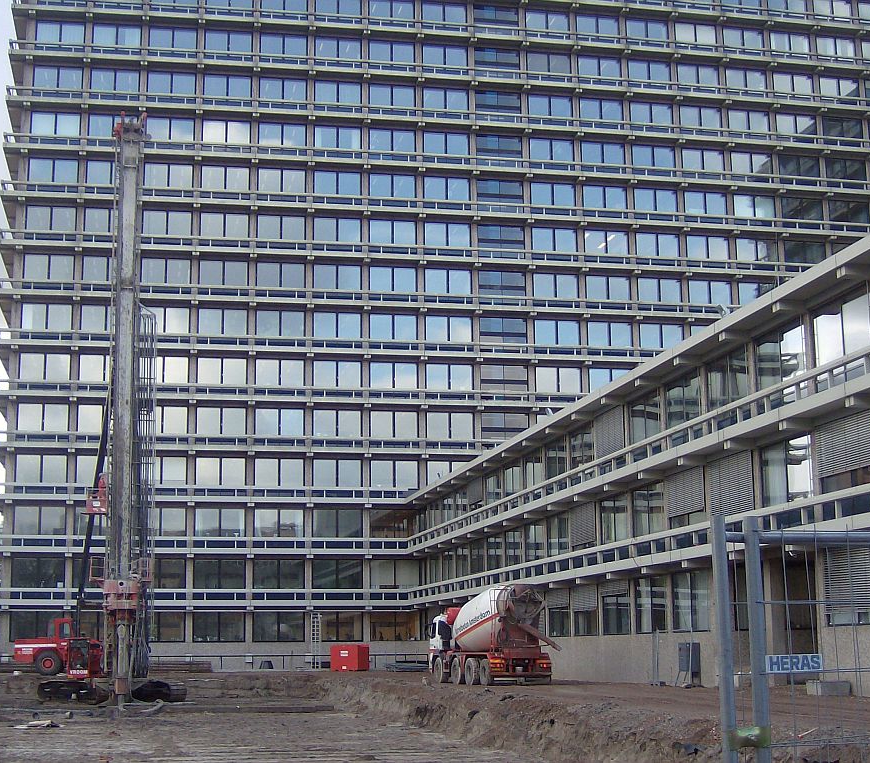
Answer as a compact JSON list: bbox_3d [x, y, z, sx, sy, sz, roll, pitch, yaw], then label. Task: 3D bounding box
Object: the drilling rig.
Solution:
[{"bbox_3d":[-14.634,1.406,63.127,5.700,26.300,6.800,1,-11,-10],"label":"drilling rig"}]

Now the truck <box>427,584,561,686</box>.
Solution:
[{"bbox_3d":[2.167,10.702,57.065,2.600,3.920,8.800,3,-12,-17],"label":"truck"}]

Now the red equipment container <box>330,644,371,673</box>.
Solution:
[{"bbox_3d":[-5.088,16.482,80.782,1.750,1.580,1.900,-4,-11,16],"label":"red equipment container"}]

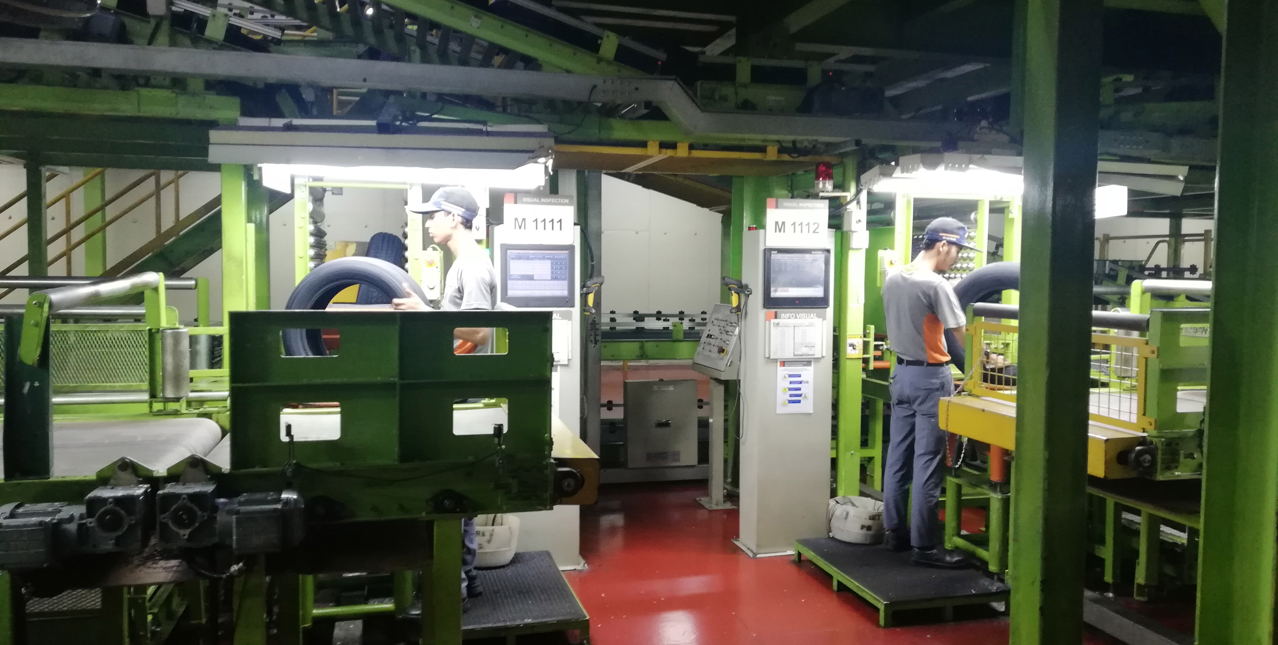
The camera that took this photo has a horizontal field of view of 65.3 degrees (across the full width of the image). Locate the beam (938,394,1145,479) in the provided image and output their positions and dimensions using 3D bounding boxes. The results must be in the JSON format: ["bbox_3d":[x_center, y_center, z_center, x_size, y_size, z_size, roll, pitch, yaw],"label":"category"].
[{"bbox_3d":[1.500,0.426,3.836,0.150,0.130,0.977,-1,4,-15],"label":"beam"}]

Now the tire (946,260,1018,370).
[{"bbox_3d":[1.811,0.017,4.920,0.635,0.635,0.210,2,4,18],"label":"tire"}]

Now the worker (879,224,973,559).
[{"bbox_3d":[1.466,0.340,5.005,0.450,1.720,0.470,-1,4,-22],"label":"worker"}]

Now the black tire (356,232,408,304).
[{"bbox_3d":[-1.414,-0.165,5.400,0.210,0.650,0.650,9,2,-14],"label":"black tire"}]

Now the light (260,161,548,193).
[{"bbox_3d":[-0.959,-0.602,4.100,1.150,0.110,0.200,-1,4,-15],"label":"light"}]

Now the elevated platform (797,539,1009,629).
[{"bbox_3d":[1.288,1.264,4.972,0.665,0.120,0.980,-1,4,-14],"label":"elevated platform"}]

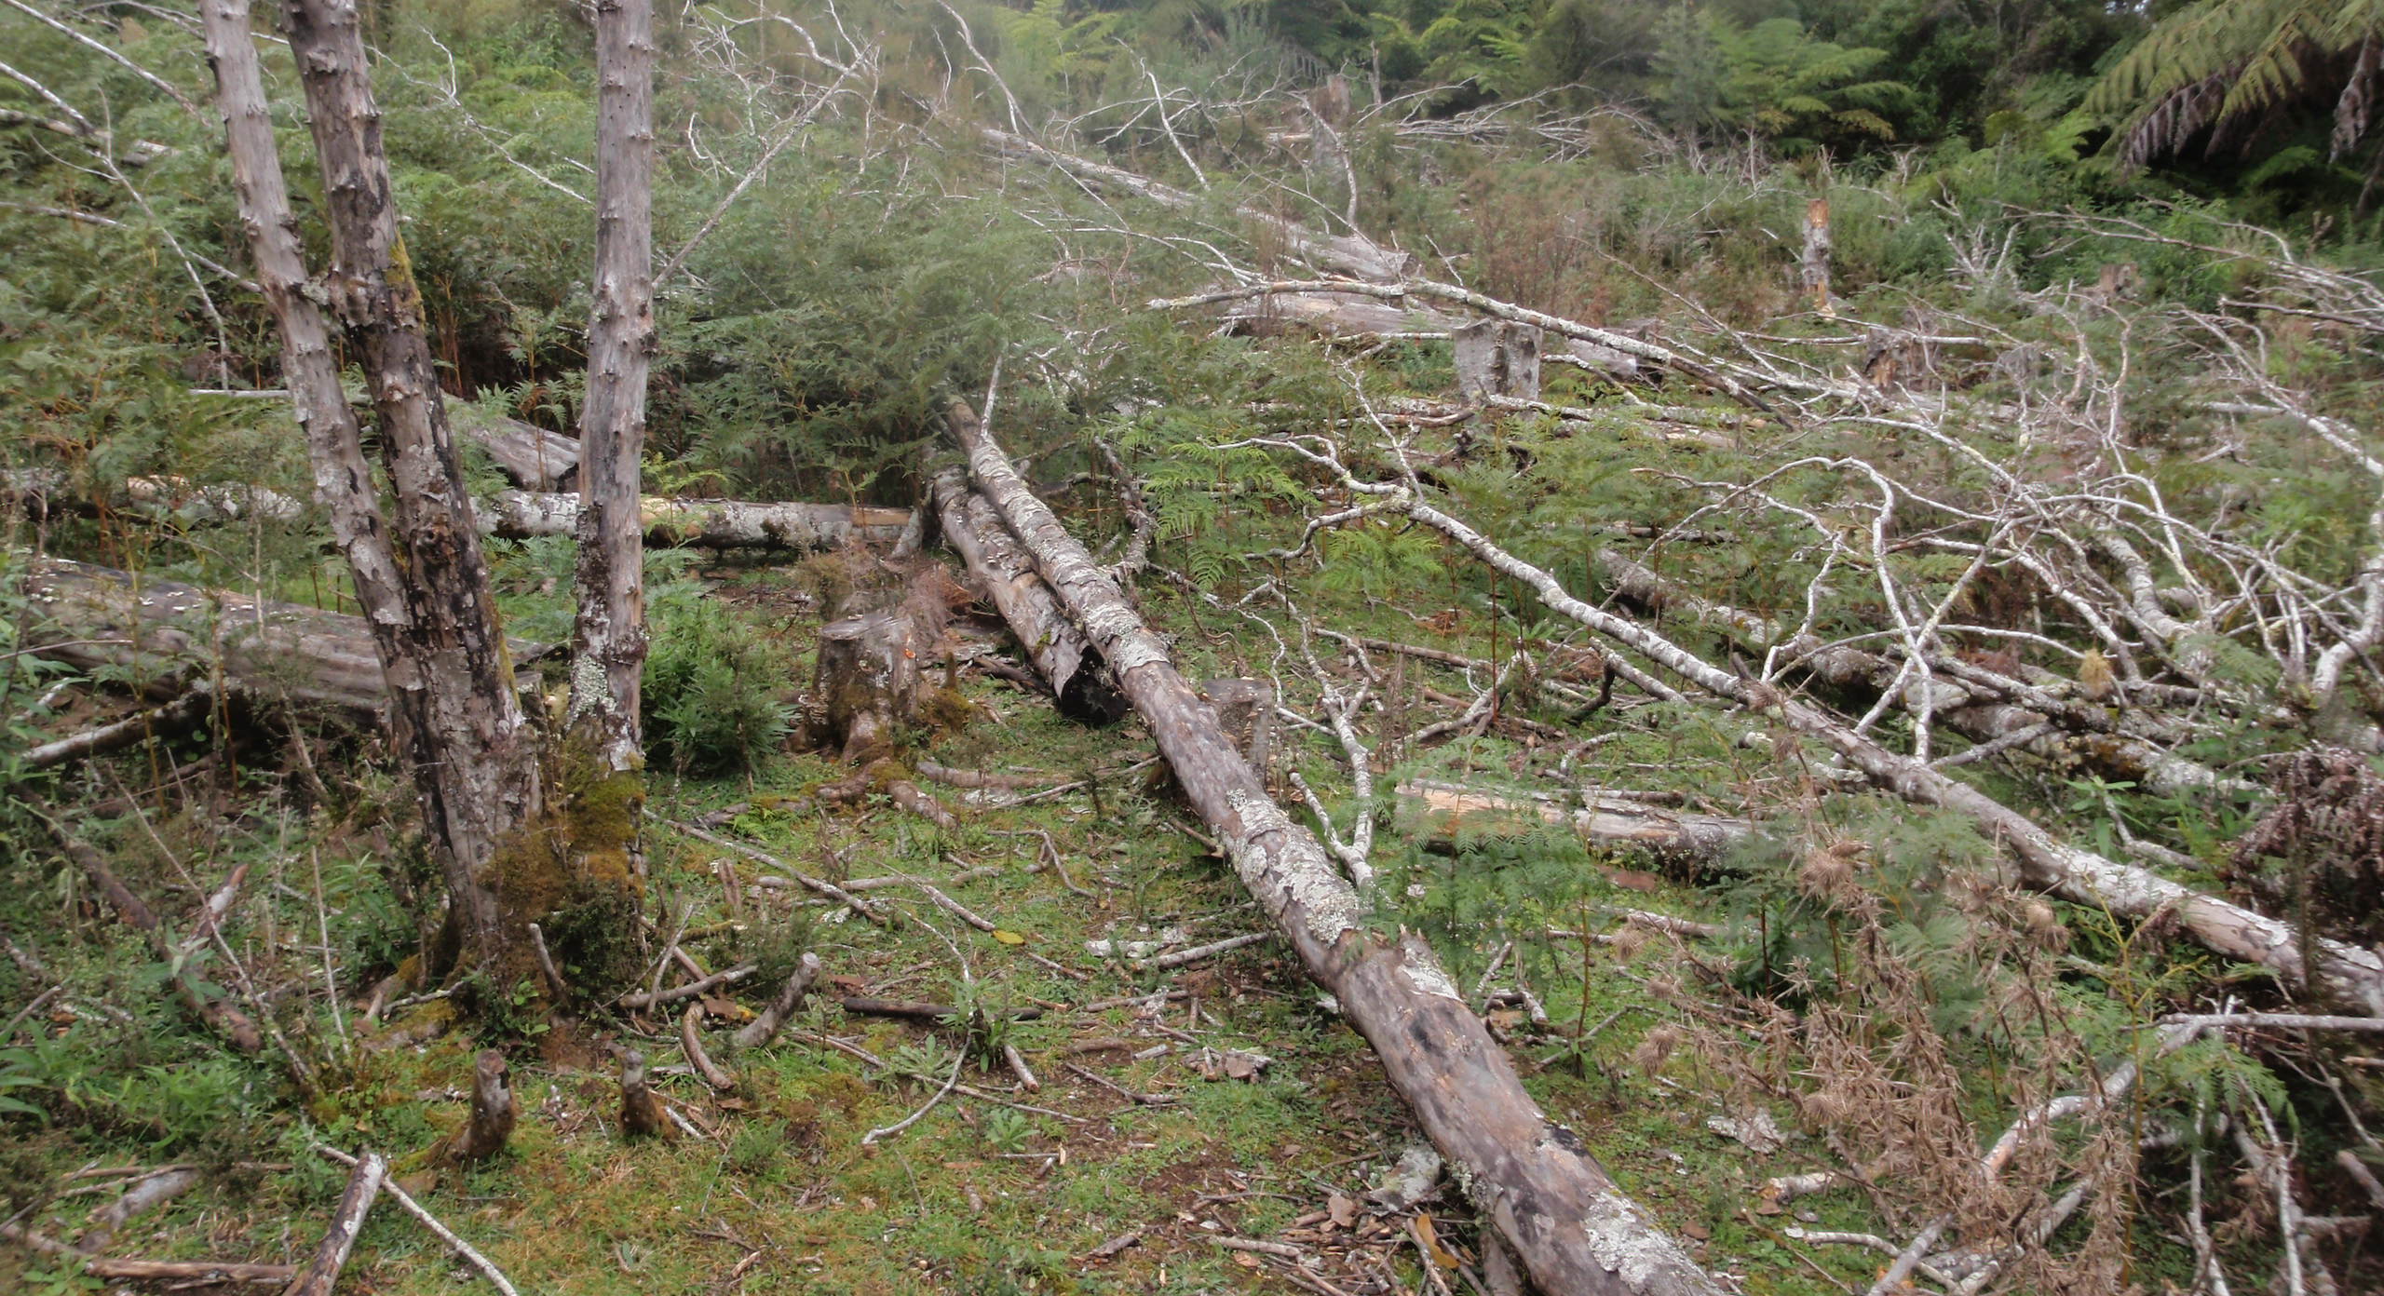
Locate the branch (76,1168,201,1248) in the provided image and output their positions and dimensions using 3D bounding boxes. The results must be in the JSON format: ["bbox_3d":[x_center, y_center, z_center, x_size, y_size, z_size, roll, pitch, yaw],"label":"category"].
[{"bbox_3d":[-1.515,0.808,2.783,0.040,0.040,0.167,8,23,32],"label":"branch"}]

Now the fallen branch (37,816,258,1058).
[{"bbox_3d":[-2.001,0.502,3.755,0.160,0.120,1.222,-12,21,-43],"label":"fallen branch"}]

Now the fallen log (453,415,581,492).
[{"bbox_3d":[-3.098,-0.937,8.825,0.220,0.210,1.126,-10,21,-39],"label":"fallen log"}]

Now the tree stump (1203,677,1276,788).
[{"bbox_3d":[0.104,0.192,4.185,0.155,0.230,0.155,0,13,1],"label":"tree stump"}]

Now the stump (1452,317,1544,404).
[{"bbox_3d":[1.337,-1.209,8.369,0.360,0.400,0.340,2,13,9],"label":"stump"}]

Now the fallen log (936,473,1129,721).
[{"bbox_3d":[-0.756,-0.352,7.700,0.220,0.220,3.819,-3,14,-13],"label":"fallen log"}]

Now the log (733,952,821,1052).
[{"bbox_3d":[-0.727,0.620,3.395,0.045,0.050,0.218,6,34,24],"label":"log"}]

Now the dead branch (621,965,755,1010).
[{"bbox_3d":[-0.851,0.573,3.262,0.232,0.035,0.040,-12,21,-23],"label":"dead branch"}]

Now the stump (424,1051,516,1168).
[{"bbox_3d":[-1.061,0.667,2.816,0.115,0.140,0.080,-5,14,-22],"label":"stump"}]

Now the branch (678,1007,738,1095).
[{"bbox_3d":[-0.775,0.638,3.082,0.050,0.035,0.262,-8,21,-23],"label":"branch"}]

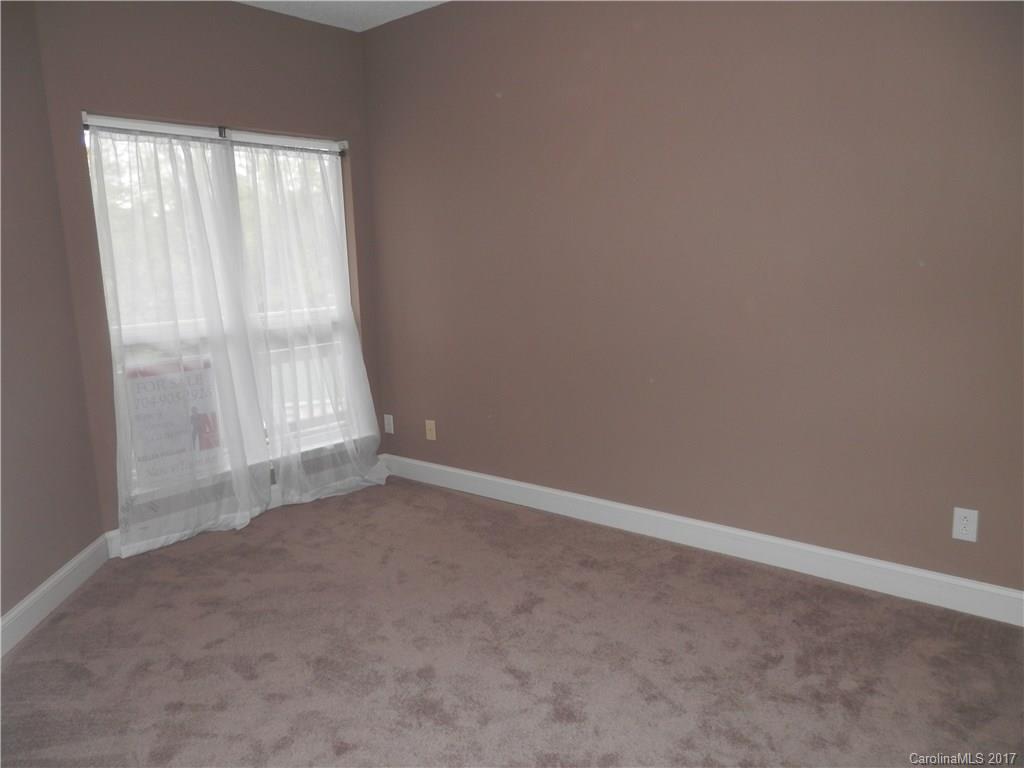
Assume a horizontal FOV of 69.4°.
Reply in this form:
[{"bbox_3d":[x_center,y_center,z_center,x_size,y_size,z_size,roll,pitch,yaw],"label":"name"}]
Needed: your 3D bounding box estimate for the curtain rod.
[{"bbox_3d":[-1.472,-1.301,3.905,0.050,0.075,1.465,6,13,39],"label":"curtain rod"}]

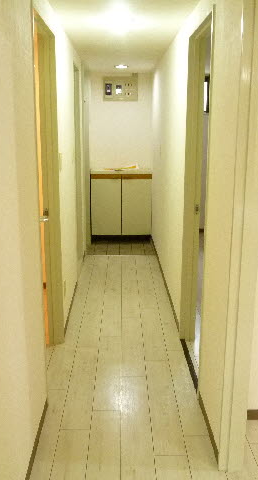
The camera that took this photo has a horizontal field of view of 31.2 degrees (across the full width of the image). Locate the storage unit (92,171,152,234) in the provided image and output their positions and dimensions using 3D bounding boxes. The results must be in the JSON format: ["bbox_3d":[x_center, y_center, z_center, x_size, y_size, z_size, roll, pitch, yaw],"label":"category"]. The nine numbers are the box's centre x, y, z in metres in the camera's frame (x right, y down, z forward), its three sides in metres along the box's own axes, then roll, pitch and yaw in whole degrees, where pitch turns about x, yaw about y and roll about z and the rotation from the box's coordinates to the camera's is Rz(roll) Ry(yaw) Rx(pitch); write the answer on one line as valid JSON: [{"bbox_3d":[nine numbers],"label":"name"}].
[{"bbox_3d":[-0.093,-0.499,6.214,0.782,0.819,0.400,0,14,-1],"label":"storage unit"}]

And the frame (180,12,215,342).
[{"bbox_3d":[0.423,-0.175,2.647,0.120,1.976,0.789,0,14,-1],"label":"frame"}]

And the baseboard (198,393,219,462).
[{"bbox_3d":[0.388,0.904,2.271,0.012,0.075,0.501,0,14,-1],"label":"baseboard"}]

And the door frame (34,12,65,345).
[{"bbox_3d":[-0.497,-0.177,2.650,0.120,1.976,0.782,0,14,-1],"label":"door frame"}]

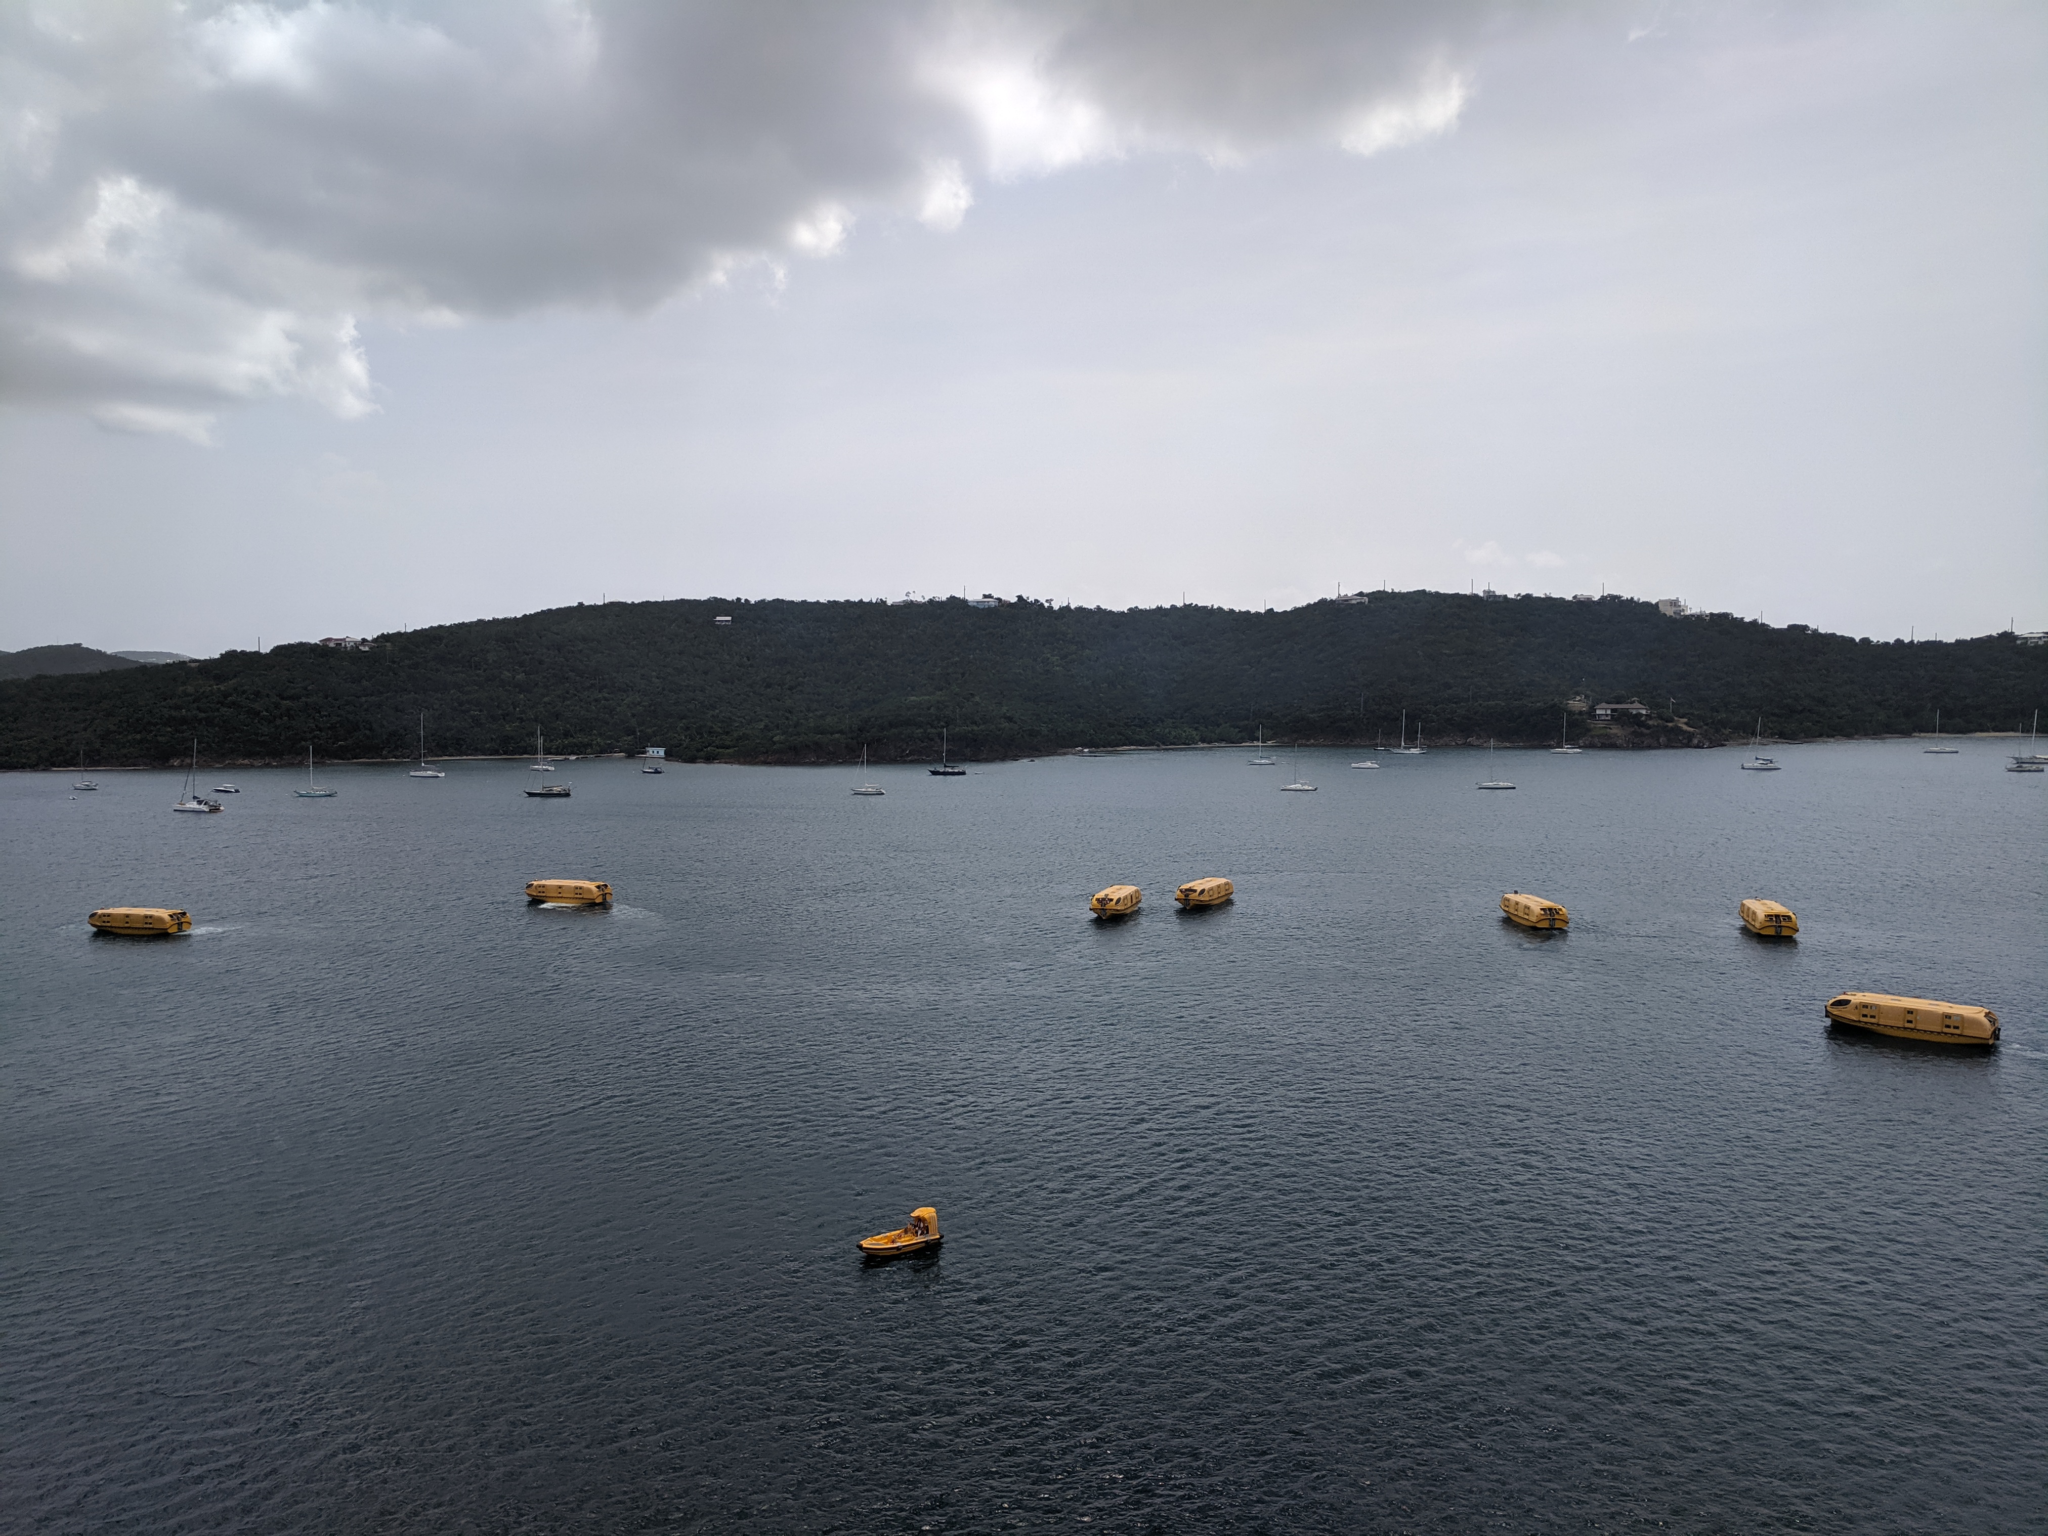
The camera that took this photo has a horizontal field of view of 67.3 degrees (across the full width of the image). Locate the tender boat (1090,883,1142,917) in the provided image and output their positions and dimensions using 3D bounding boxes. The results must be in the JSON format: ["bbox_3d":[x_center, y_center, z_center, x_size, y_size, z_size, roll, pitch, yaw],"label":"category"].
[{"bbox_3d":[15.800,23.250,266.580,5.550,3.700,16.700,1,4,19],"label":"tender boat"}]

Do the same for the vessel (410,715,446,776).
[{"bbox_3d":[-246.590,-9.170,635.190,14.800,26.320,4.500,0,4,18],"label":"vessel"}]

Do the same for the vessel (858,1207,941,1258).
[{"bbox_3d":[-9.210,34.060,112.970,6.230,2.700,2.400,-2,4,-24],"label":"vessel"}]

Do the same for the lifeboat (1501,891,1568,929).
[{"bbox_3d":[83.110,23.350,252.200,5.550,3.700,16.700,-1,4,-5],"label":"lifeboat"}]

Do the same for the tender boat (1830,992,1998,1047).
[{"bbox_3d":[100.380,28.240,174.340,16.700,3.700,5.550,2,5,40],"label":"tender boat"}]

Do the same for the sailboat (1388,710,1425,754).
[{"bbox_3d":[177.620,-16.720,712.130,16.790,20.620,4.500,0,4,16],"label":"sailboat"}]

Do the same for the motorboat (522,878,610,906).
[{"bbox_3d":[-85.540,23.140,287.810,16.700,3.700,5.550,1,4,20],"label":"motorboat"}]

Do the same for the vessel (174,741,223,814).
[{"bbox_3d":[-262.350,2.350,488.120,13.700,23.000,7.500,0,4,10],"label":"vessel"}]

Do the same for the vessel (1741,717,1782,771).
[{"bbox_3d":[280.400,-9.240,584.510,13.100,19.820,7.200,0,4,12],"label":"vessel"}]

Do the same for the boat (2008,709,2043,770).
[{"bbox_3d":[365.970,-8.660,561.690,10.840,19.500,3.800,1,4,20],"label":"boat"}]

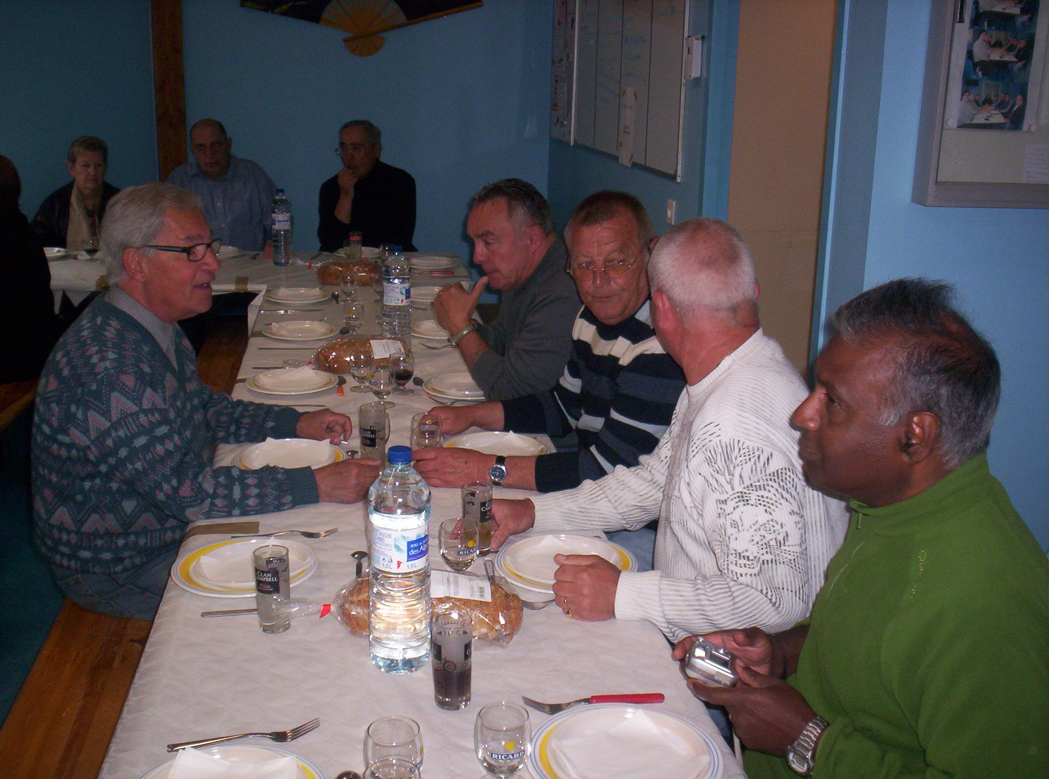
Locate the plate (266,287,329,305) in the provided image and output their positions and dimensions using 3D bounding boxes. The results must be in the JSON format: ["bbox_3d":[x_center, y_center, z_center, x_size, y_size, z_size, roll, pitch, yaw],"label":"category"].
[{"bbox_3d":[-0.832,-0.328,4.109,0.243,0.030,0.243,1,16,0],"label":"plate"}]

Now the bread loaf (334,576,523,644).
[{"bbox_3d":[-0.143,0.331,1.705,0.280,0.082,0.120,2,16,4],"label":"bread loaf"}]

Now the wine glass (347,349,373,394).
[{"bbox_3d":[-0.439,-0.049,3.012,0.064,0.107,0.064,1,16,0],"label":"wine glass"}]

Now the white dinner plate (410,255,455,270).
[{"bbox_3d":[-0.401,-0.521,4.702,0.240,0.030,0.240,-2,16,-9],"label":"white dinner plate"}]

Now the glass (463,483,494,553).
[{"bbox_3d":[-0.084,0.233,2.013,0.054,0.123,0.054,1,16,0],"label":"glass"}]

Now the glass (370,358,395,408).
[{"bbox_3d":[-0.357,-0.008,2.813,0.065,0.100,0.065,-2,16,-9],"label":"glass"}]

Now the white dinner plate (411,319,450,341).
[{"bbox_3d":[-0.220,-0.188,3.586,0.242,0.036,0.242,1,16,0],"label":"white dinner plate"}]

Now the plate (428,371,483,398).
[{"bbox_3d":[-0.148,-0.005,2.955,0.242,0.036,0.242,1,16,0],"label":"plate"}]

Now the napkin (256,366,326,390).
[{"bbox_3d":[-0.619,-0.025,2.967,0.185,0.035,0.170,1,16,0],"label":"napkin"}]

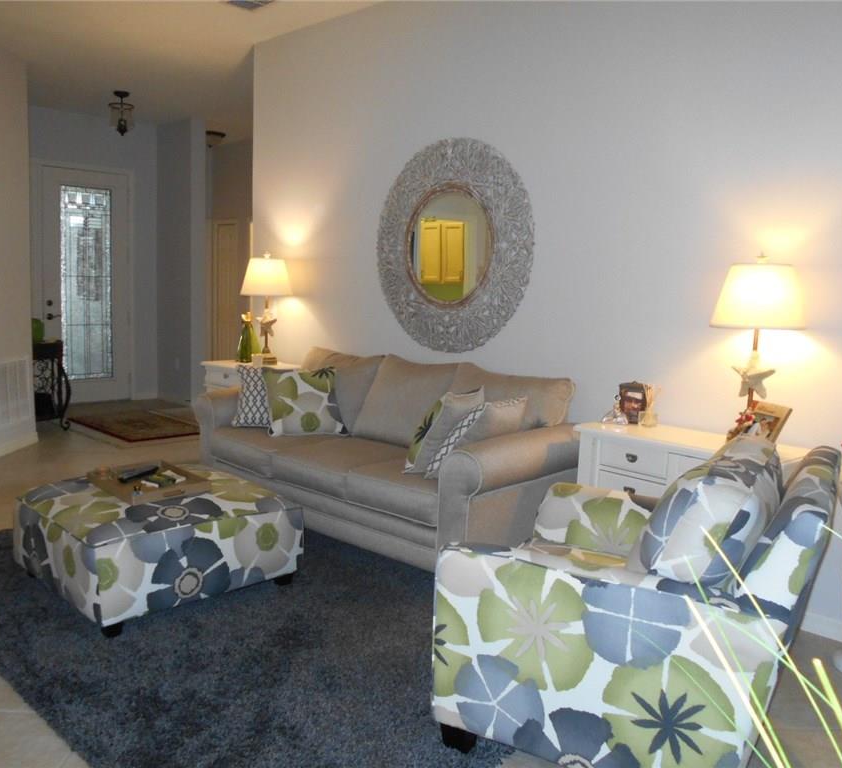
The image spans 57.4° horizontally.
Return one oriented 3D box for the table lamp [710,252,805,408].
[{"bbox_3d":[1.339,-0.132,3.080,0.346,0.780,0.346,8,9,42],"label":"table lamp"}]

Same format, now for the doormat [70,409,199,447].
[{"bbox_3d":[-2.633,0.394,7.291,1.340,0.015,0.897,9,9,44],"label":"doormat"}]

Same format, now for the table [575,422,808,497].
[{"bbox_3d":[1.136,0.622,3.315,0.886,0.786,0.469,8,9,42],"label":"table"}]

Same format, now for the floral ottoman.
[{"bbox_3d":[-1.161,0.692,3.418,0.866,0.389,0.912,9,9,44],"label":"floral ottoman"}]

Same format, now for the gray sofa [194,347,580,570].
[{"bbox_3d":[-0.264,0.351,4.287,2.196,0.964,0.861,8,9,42],"label":"gray sofa"}]

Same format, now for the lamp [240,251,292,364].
[{"bbox_3d":[-1.060,-0.519,5.269,0.346,0.768,0.346,2,7,0],"label":"lamp"}]

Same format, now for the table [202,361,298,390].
[{"bbox_3d":[-1.124,0.279,5.297,0.536,0.825,0.515,8,9,42],"label":"table"}]

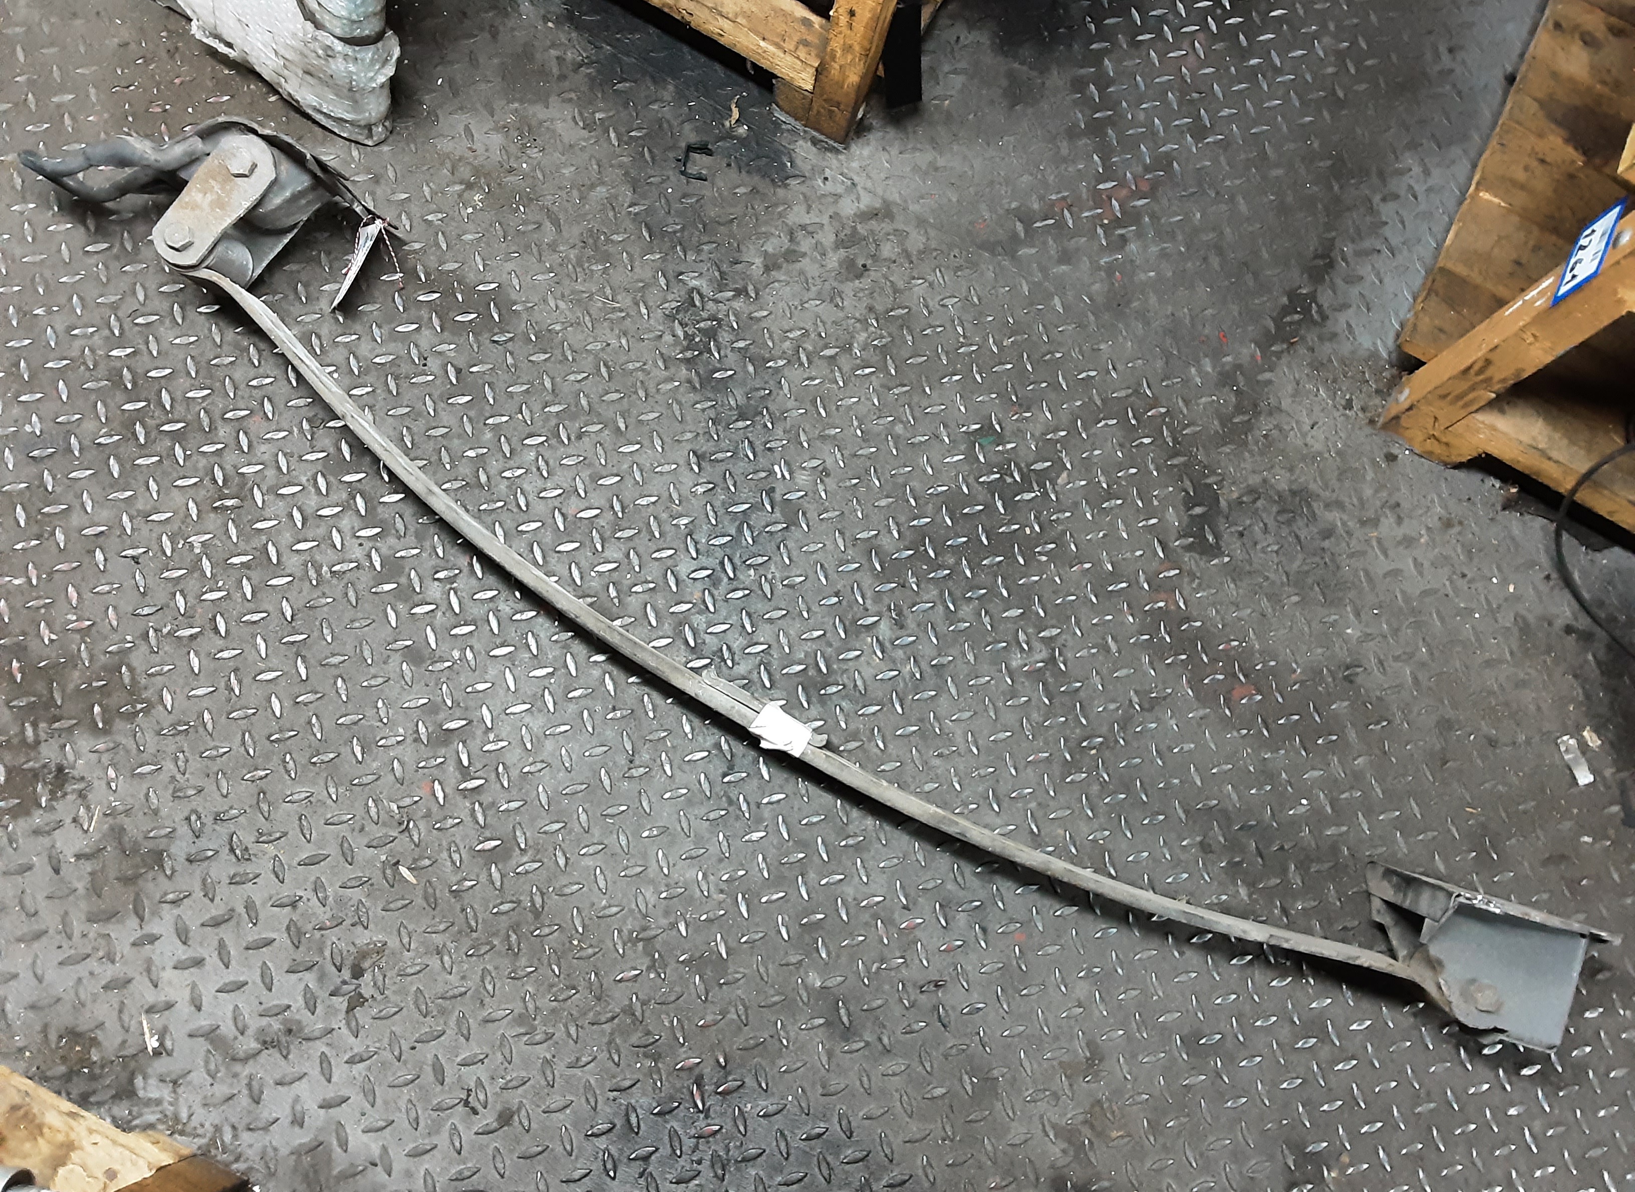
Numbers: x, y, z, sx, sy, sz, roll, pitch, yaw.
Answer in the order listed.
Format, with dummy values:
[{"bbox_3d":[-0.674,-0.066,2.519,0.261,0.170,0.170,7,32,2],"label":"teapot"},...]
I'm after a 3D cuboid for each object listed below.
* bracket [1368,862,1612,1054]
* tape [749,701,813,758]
[{"bbox_3d":[0.645,0.359,1.235,0.200,0.100,0.127,17,73,-3],"label":"bracket"},{"bbox_3d":[-0.036,0.128,1.191,0.052,0.040,0.033,31,72,2],"label":"tape"}]

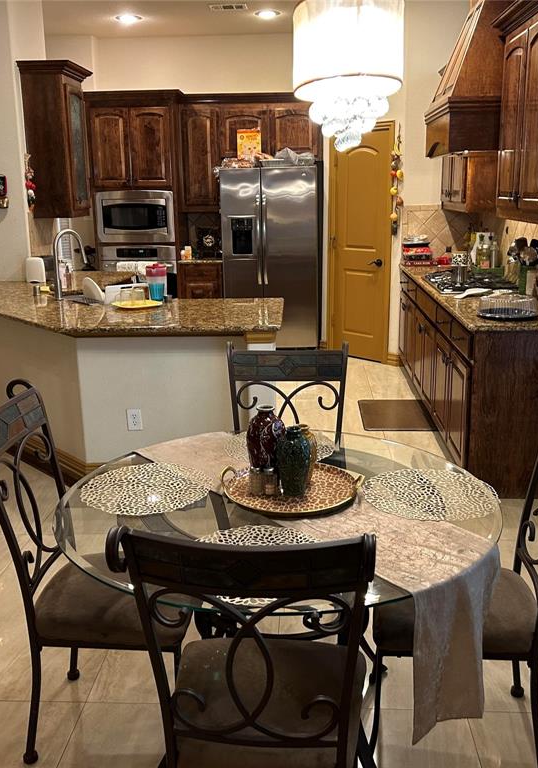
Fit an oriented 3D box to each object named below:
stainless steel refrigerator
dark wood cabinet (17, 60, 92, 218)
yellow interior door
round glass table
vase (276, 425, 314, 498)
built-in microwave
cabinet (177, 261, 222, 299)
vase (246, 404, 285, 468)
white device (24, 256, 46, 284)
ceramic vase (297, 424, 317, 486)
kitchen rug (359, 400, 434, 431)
[{"bbox_3d":[0.029,-1.279,7.902,0.910,1.780,0.770,0,14,4],"label":"stainless steel refrigerator"},{"bbox_3d":[-1.735,-2.017,6.458,0.400,1.200,0.620,0,14,4],"label":"dark wood cabinet"},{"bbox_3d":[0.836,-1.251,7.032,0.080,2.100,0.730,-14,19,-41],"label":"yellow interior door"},{"bbox_3d":[0.027,0.675,2.232,1.215,0.750,1.215,0,14,4],"label":"round glass table"},{"bbox_3d":[0.068,0.210,2.117,0.095,0.188,0.095,0,14,4],"label":"vase"},{"bbox_3d":[-1.300,-1.691,7.775,0.757,0.487,0.420,0,14,4],"label":"built-in microwave"},{"bbox_3d":[-0.645,-0.826,7.873,0.440,0.900,0.630,0,14,4],"label":"cabinet"},{"bbox_3d":[-0.005,0.172,2.151,0.112,0.222,0.112,0,14,4],"label":"vase"},{"bbox_3d":[-1.779,-0.867,5.826,0.155,0.205,0.140,-4,15,-13],"label":"white device"},{"bbox_3d":[0.099,0.211,2.258,0.085,0.180,0.085,0,14,4],"label":"ceramic vase"},{"bbox_3d":[0.914,0.210,5.498,0.510,0.012,0.765,0,14,4],"label":"kitchen rug"}]

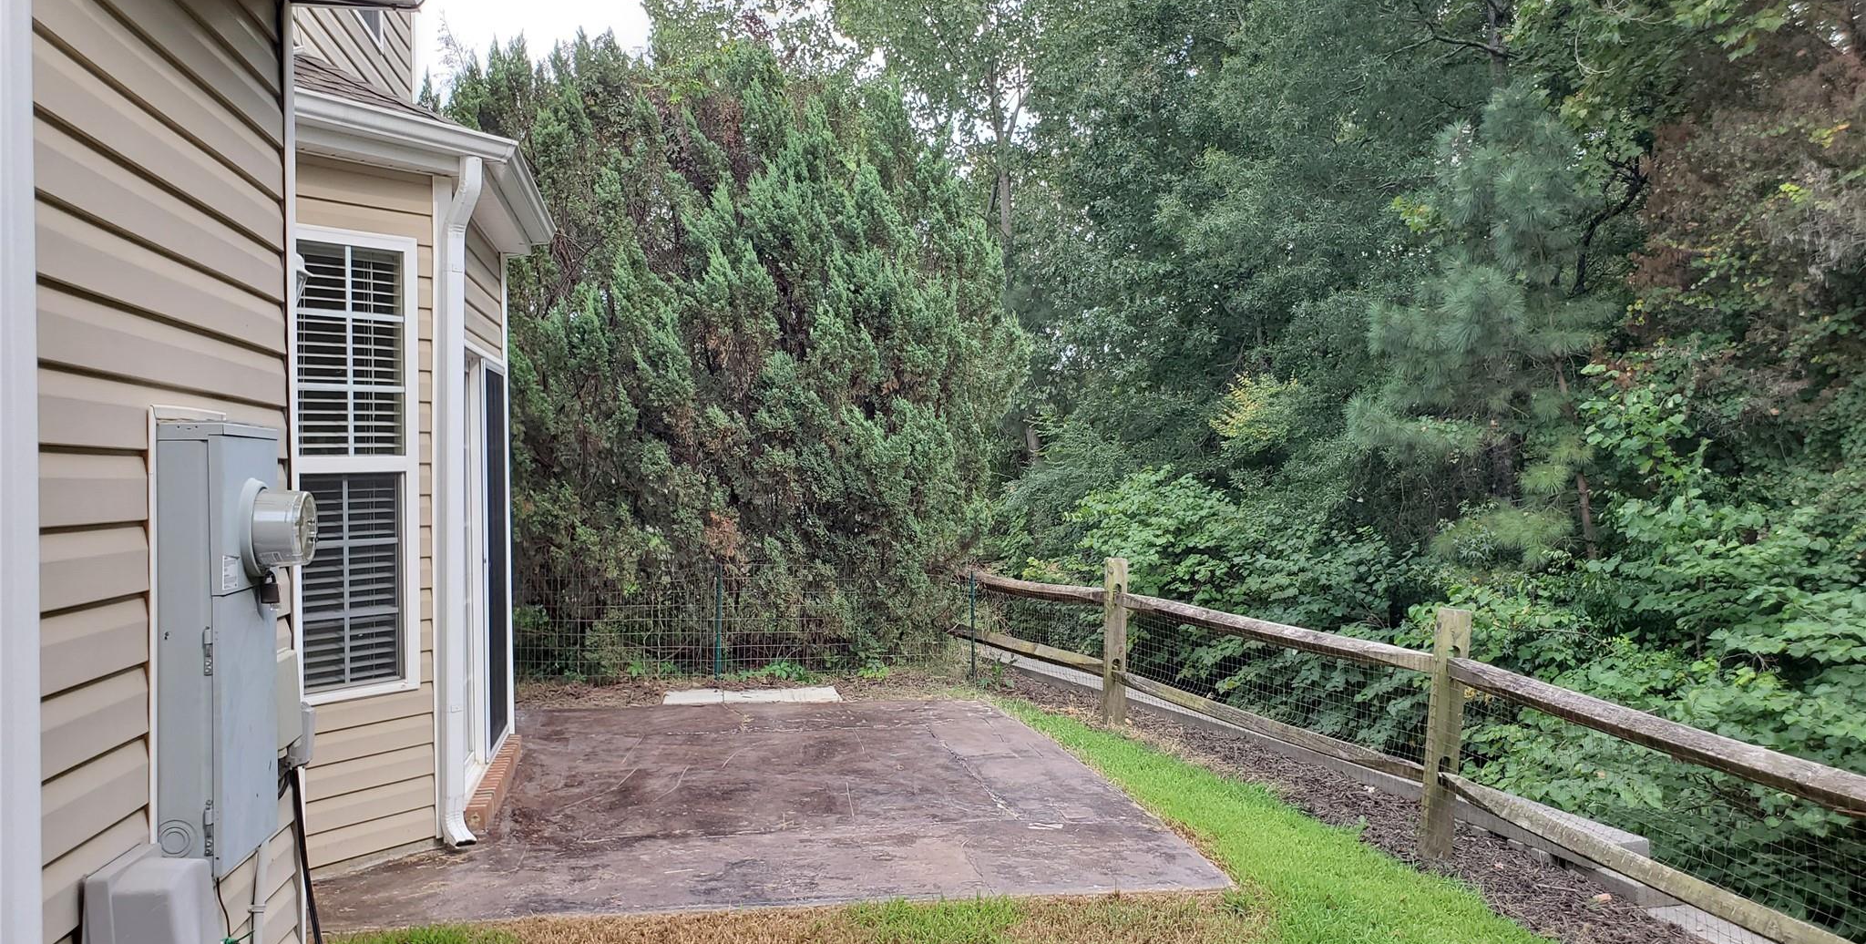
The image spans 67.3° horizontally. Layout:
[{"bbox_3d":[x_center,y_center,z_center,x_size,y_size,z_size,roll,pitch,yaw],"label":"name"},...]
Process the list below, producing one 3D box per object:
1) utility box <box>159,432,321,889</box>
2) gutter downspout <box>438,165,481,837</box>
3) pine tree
[{"bbox_3d":[-1.355,0.330,2.779,0.210,0.835,0.380,-1,0,-10],"label":"utility box"},{"bbox_3d":[-1.925,0.123,5.734,0.180,2.800,0.090,-1,0,33],"label":"gutter downspout"},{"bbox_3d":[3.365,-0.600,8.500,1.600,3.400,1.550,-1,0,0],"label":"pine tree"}]

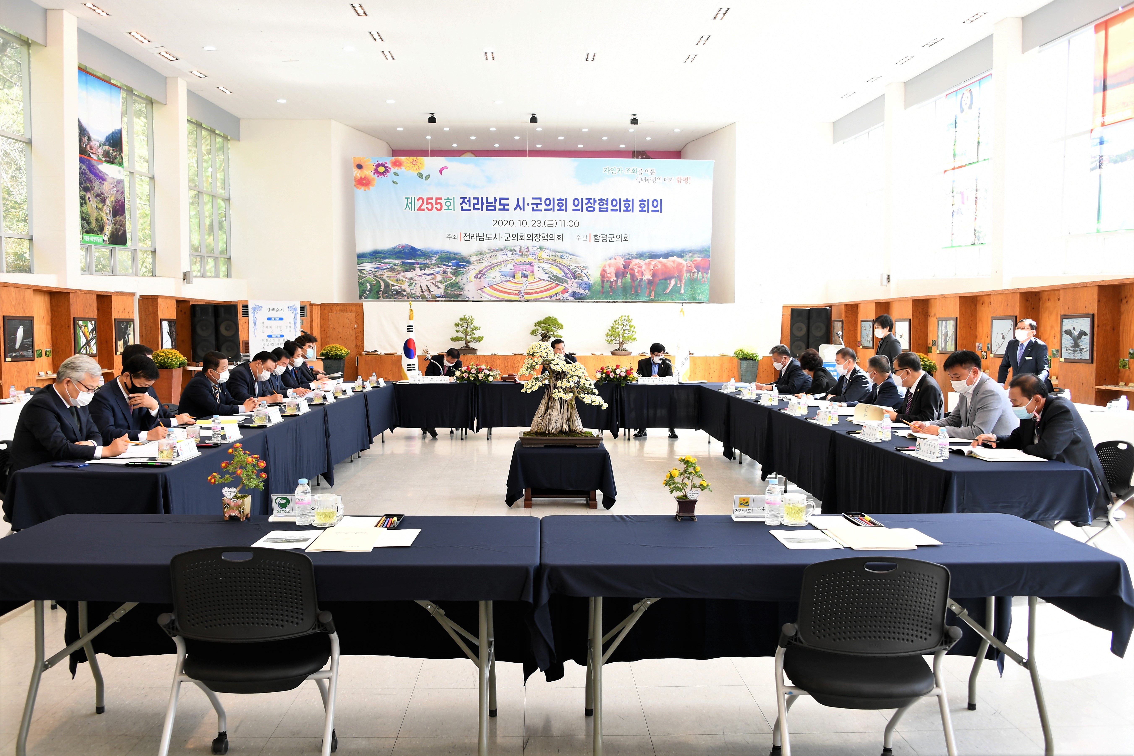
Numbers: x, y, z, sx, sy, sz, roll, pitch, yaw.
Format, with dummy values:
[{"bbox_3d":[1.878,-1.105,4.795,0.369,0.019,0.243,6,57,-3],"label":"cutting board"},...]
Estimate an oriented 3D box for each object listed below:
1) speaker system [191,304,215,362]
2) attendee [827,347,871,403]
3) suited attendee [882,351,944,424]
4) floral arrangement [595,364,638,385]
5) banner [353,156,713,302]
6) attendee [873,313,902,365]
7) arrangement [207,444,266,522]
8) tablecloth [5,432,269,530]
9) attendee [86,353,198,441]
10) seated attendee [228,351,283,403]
[{"bbox_3d":[-6.931,-0.854,16.786,0.450,1.090,0.470,-1,3,-17],"label":"speaker system"},{"bbox_3d":[2.782,0.349,8.760,0.660,1.303,0.530,-1,3,-14],"label":"attendee"},{"bbox_3d":[2.669,0.462,6.880,0.780,1.300,0.550,-1,3,-11],"label":"suited attendee"},{"bbox_3d":[0.638,-0.046,11.450,0.560,0.280,0.360,0,3,-2],"label":"floral arrangement"},{"bbox_3d":[-0.691,-3.175,19.142,7.678,3.052,0.060,0,3,-2],"label":"banner"},{"bbox_3d":[3.680,0.104,10.150,0.310,1.640,0.450,-1,4,-22],"label":"attendee"},{"bbox_3d":[-1.287,0.405,3.456,0.225,0.297,0.190,0,3,-5],"label":"arrangement"},{"bbox_3d":[-2.405,0.733,5.168,0.860,0.645,1.720,0,3,-2],"label":"tablecloth"},{"bbox_3d":[-2.821,0.483,5.661,0.720,1.285,0.540,1,3,6],"label":"attendee"},{"bbox_3d":[-3.037,0.352,8.432,0.680,1.240,0.510,1,3,6],"label":"seated attendee"}]

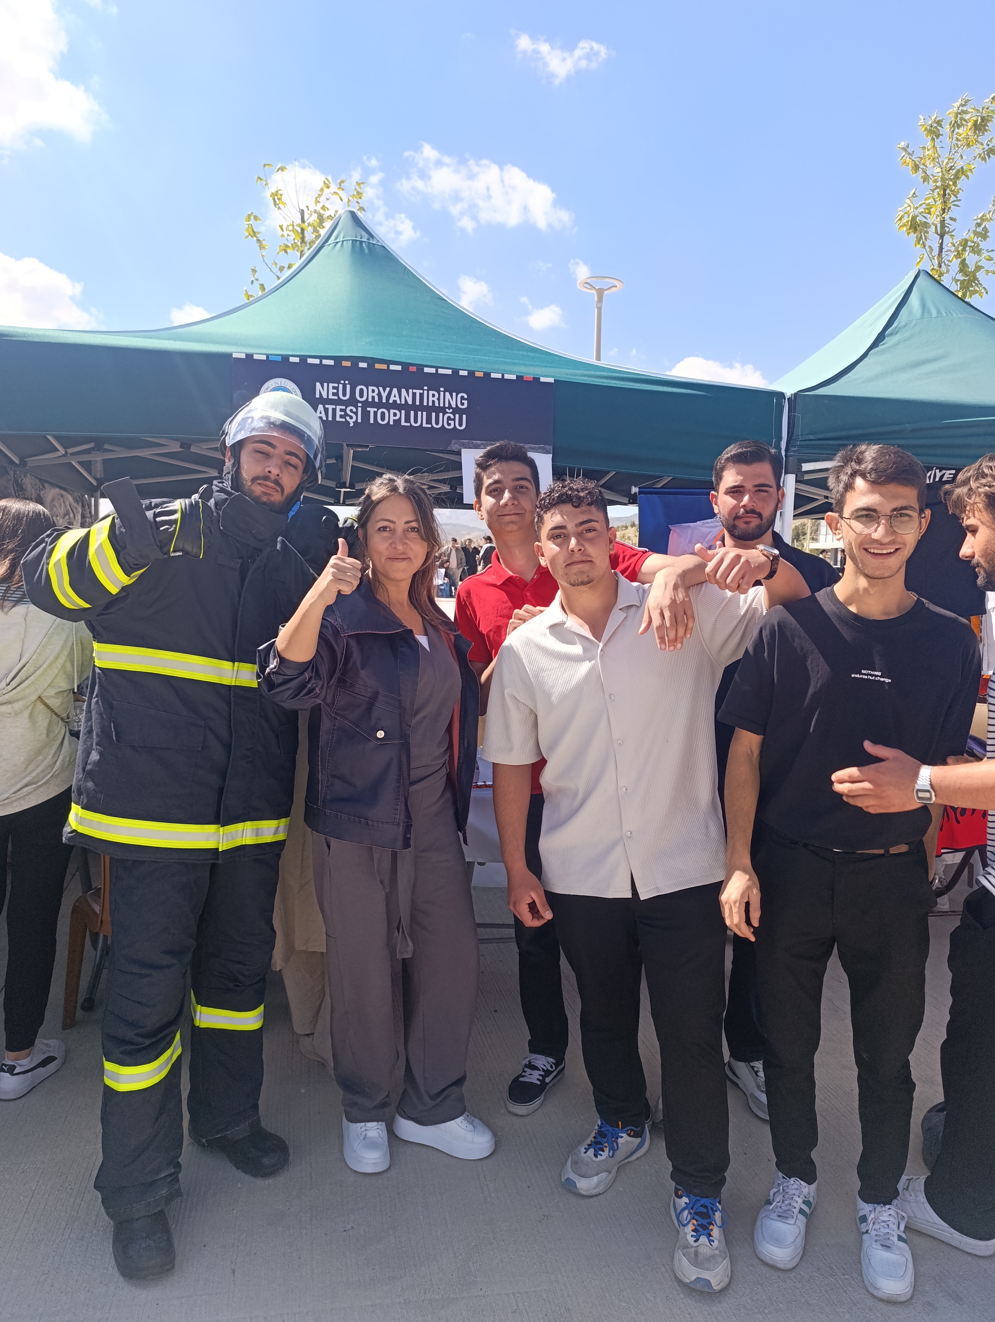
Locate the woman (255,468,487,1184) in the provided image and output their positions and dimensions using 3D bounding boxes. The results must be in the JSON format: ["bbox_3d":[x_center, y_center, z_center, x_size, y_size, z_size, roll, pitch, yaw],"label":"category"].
[{"bbox_3d":[-0.309,0.425,2.171,0.550,1.700,0.420,-1,7,-22],"label":"woman"}]

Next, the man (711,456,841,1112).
[{"bbox_3d":[0.713,0.341,2.472,0.500,1.840,0.340,2,6,7],"label":"man"}]

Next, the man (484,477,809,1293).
[{"bbox_3d":[0.306,0.453,2.032,0.660,1.700,0.500,3,7,13],"label":"man"}]

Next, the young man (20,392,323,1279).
[{"bbox_3d":[-0.732,0.355,2.004,0.700,1.860,0.540,-2,7,-25],"label":"young man"}]

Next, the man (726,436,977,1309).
[{"bbox_3d":[0.741,0.442,1.889,0.520,1.770,0.350,3,7,17],"label":"man"}]

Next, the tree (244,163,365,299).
[{"bbox_3d":[-1.617,-1.667,7.364,1.200,4.650,1.200,1,6,0],"label":"tree"}]

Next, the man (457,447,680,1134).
[{"bbox_3d":[0.193,0.349,2.403,0.620,1.820,0.480,2,6,6],"label":"man"}]

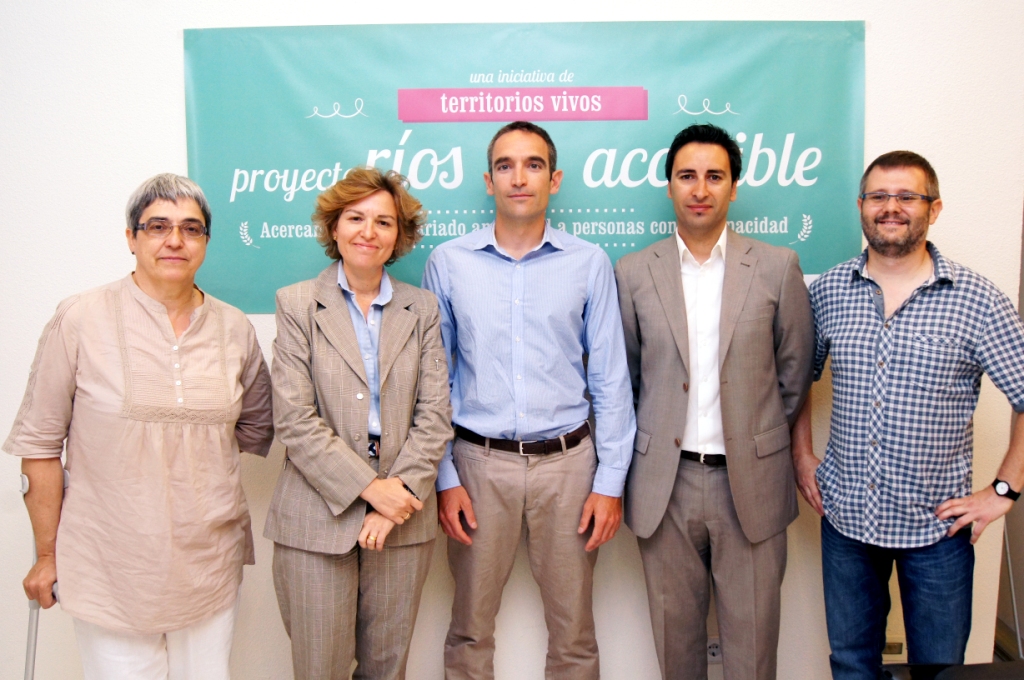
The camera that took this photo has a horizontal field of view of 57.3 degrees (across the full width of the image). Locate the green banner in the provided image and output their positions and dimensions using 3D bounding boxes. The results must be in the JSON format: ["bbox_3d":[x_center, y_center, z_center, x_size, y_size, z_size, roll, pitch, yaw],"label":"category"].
[{"bbox_3d":[0.040,-0.485,2.680,1.930,0.808,0.025,0,5,1],"label":"green banner"}]

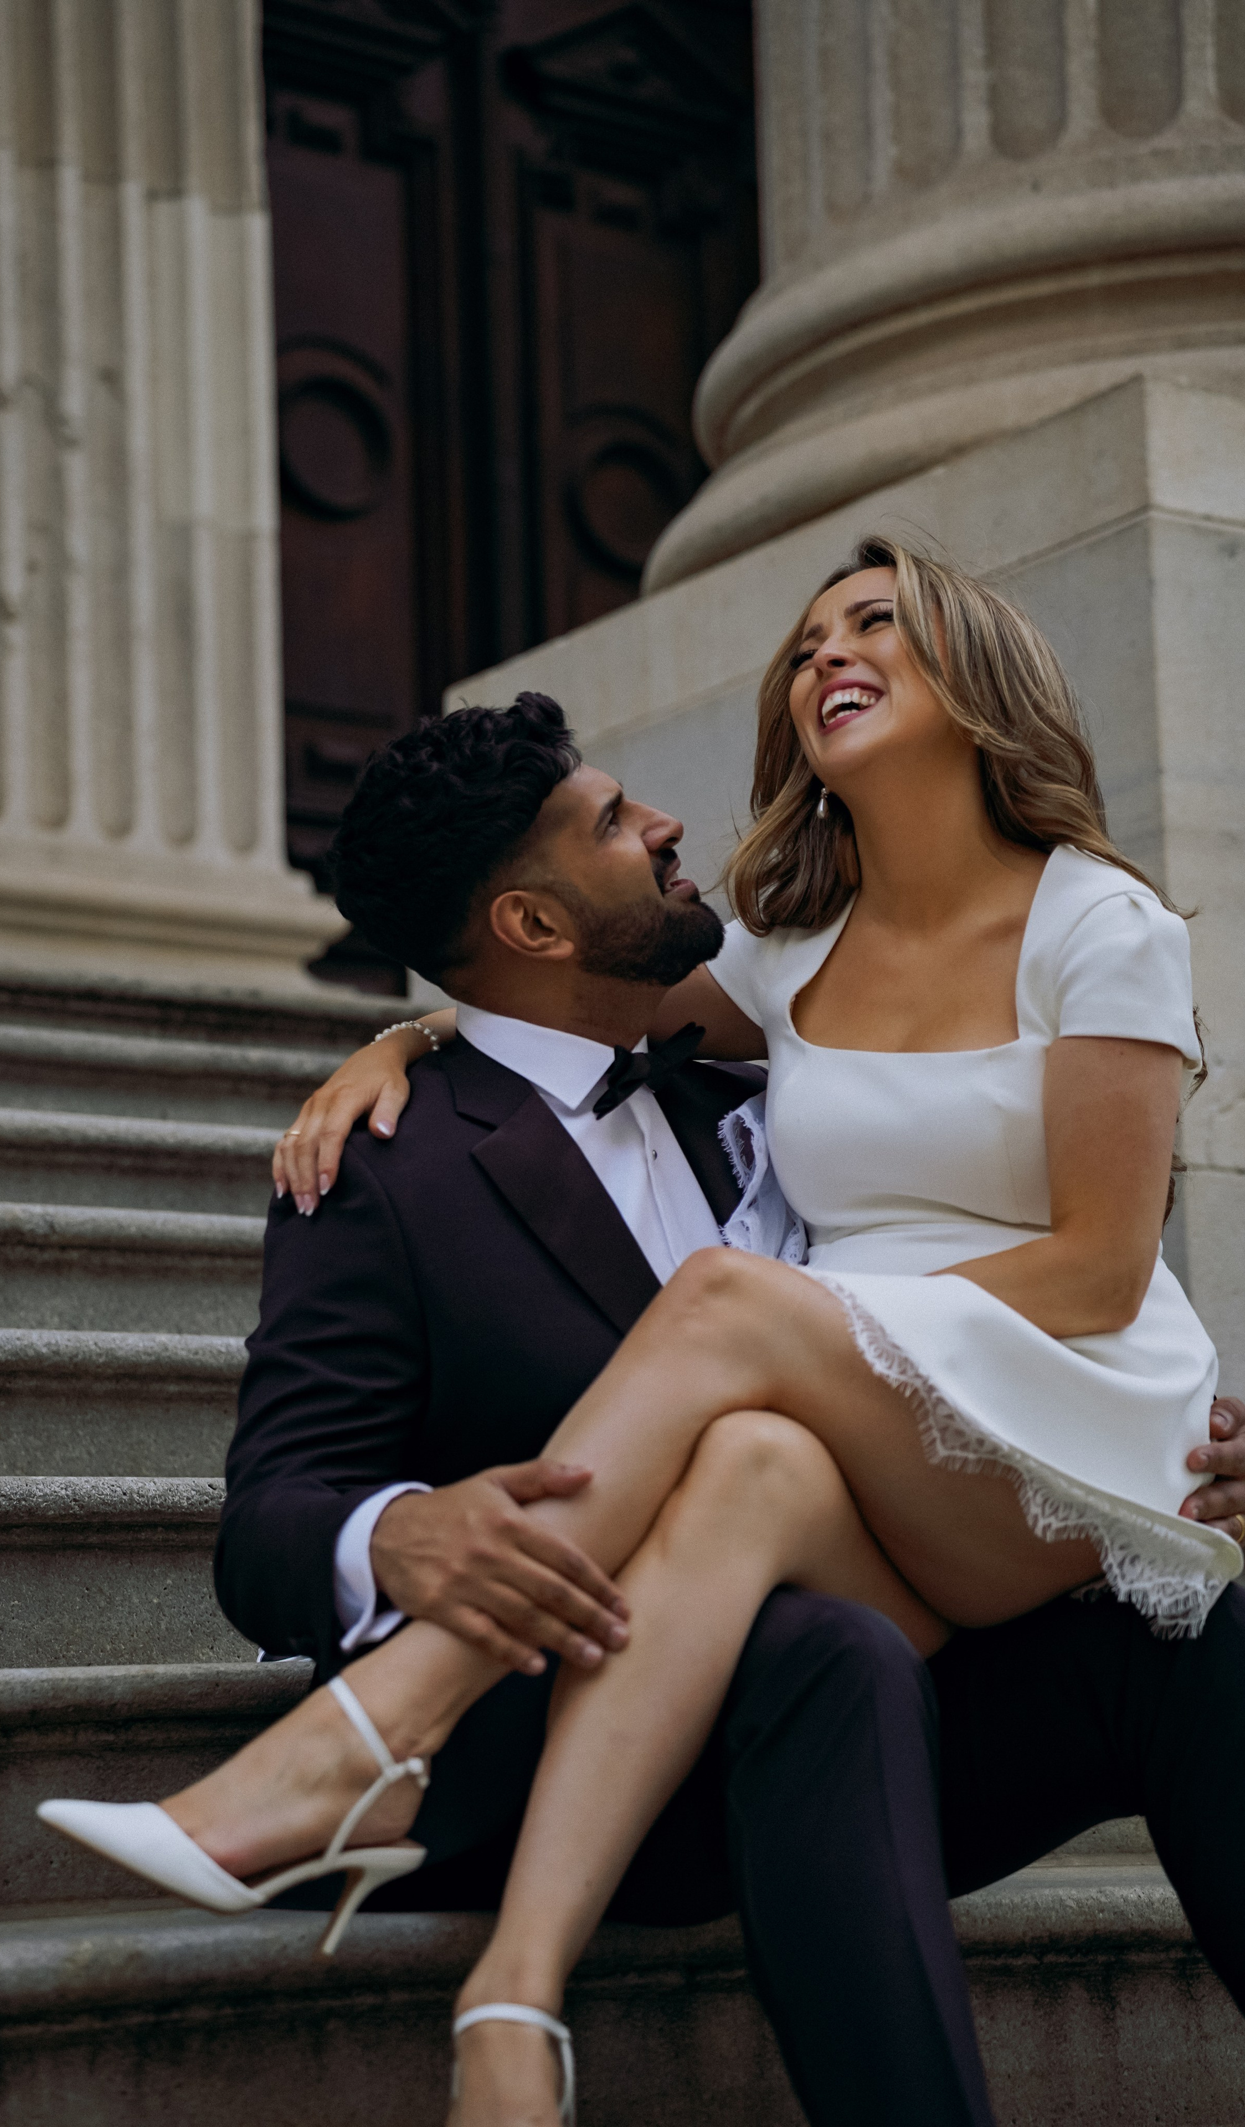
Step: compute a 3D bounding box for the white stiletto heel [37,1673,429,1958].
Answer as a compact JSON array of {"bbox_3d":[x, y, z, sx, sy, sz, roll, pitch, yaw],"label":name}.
[{"bbox_3d":[-0.223,0.435,2.530,0.230,0.155,0.080,31,-12,-17],"label":"white stiletto heel"}]

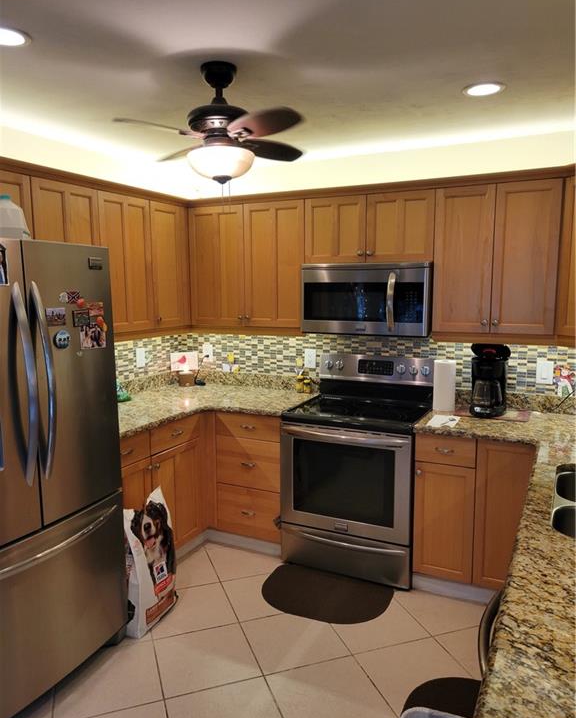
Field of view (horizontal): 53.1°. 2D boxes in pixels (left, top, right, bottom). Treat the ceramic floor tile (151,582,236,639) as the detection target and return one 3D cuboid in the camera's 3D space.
[{"bbox_3d":[-0.497,1.273,2.927,0.407,0.012,0.407,-3,8,-19],"label":"ceramic floor tile"}]

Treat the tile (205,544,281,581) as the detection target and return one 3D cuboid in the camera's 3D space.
[{"bbox_3d":[-0.244,1.206,3.445,0.407,0.012,0.407,-3,8,-19],"label":"tile"}]

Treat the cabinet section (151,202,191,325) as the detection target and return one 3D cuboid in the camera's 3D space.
[{"bbox_3d":[-0.879,-0.597,3.738,0.318,0.767,0.380,3,8,26],"label":"cabinet section"}]

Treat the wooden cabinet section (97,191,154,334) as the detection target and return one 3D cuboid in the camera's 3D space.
[{"bbox_3d":[-1.056,-0.550,3.377,0.318,0.767,0.430,3,8,26],"label":"wooden cabinet section"}]

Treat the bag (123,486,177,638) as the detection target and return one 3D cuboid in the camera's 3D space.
[{"bbox_3d":[-0.724,0.982,2.861,0.185,0.600,0.375,2,7,19],"label":"bag"}]

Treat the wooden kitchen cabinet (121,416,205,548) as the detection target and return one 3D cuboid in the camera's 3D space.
[{"bbox_3d":[-0.981,0.717,3.303,0.610,0.760,0.830,3,8,27],"label":"wooden kitchen cabinet"}]

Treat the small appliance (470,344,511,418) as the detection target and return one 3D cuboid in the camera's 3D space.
[{"bbox_3d":[1.129,0.104,3.226,0.202,0.400,0.225,3,8,26],"label":"small appliance"}]

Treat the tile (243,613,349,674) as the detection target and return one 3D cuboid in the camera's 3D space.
[{"bbox_3d":[0.026,1.308,2.687,0.407,0.012,0.407,-3,7,-19],"label":"tile"}]

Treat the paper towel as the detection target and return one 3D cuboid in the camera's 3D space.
[{"bbox_3d":[0.891,0.150,3.268,0.120,0.286,0.120,3,8,27],"label":"paper towel"}]

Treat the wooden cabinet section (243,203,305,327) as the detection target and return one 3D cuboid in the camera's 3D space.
[{"bbox_3d":[-0.021,-0.599,3.709,0.415,0.767,0.318,3,8,26],"label":"wooden cabinet section"}]

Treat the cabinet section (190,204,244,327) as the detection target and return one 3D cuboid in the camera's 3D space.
[{"bbox_3d":[-0.396,-0.619,3.890,0.418,0.767,0.318,3,8,26],"label":"cabinet section"}]

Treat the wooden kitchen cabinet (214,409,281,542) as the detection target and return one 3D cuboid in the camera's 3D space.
[{"bbox_3d":[-0.105,0.699,3.742,0.467,0.818,0.605,3,8,26],"label":"wooden kitchen cabinet"}]

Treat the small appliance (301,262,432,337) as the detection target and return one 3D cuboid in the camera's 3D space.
[{"bbox_3d":[0.493,-0.356,3.419,0.757,0.410,0.405,3,8,27],"label":"small appliance"}]

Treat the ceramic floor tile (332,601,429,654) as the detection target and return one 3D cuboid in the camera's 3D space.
[{"bbox_3d":[0.415,1.289,2.821,0.407,0.012,0.407,-3,7,-19],"label":"ceramic floor tile"}]

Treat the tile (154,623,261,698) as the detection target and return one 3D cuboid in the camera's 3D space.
[{"bbox_3d":[-0.363,1.327,2.554,0.407,0.012,0.407,-3,7,-19],"label":"tile"}]

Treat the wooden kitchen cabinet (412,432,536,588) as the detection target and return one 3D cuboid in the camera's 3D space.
[{"bbox_3d":[1.054,0.728,3.141,0.568,0.760,0.625,3,8,27],"label":"wooden kitchen cabinet"}]

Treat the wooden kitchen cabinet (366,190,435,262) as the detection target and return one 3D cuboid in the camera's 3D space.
[{"bbox_3d":[0.687,-0.745,3.318,0.383,0.383,0.328,3,8,27],"label":"wooden kitchen cabinet"}]

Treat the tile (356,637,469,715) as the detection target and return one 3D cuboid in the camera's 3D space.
[{"bbox_3d":[0.550,1.336,2.435,0.407,0.012,0.407,-3,7,-19],"label":"tile"}]

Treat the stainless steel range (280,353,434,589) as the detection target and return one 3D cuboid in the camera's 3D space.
[{"bbox_3d":[0.431,0.606,3.415,0.756,1.195,0.690,3,8,26],"label":"stainless steel range"}]

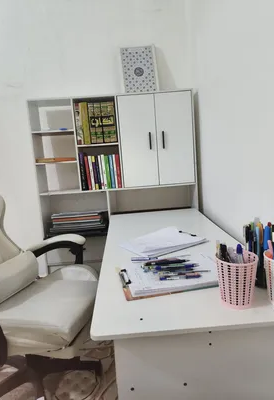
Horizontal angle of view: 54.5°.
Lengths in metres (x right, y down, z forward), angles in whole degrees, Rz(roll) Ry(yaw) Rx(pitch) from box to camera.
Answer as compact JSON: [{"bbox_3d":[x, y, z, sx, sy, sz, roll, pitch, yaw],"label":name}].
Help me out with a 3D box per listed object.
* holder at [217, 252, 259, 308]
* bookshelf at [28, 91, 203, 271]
[{"bbox_3d":[0.253,0.202,0.674,0.101,0.120,0.101,-4,9,-2],"label":"holder"},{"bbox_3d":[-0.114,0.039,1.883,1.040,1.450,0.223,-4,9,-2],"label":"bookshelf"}]

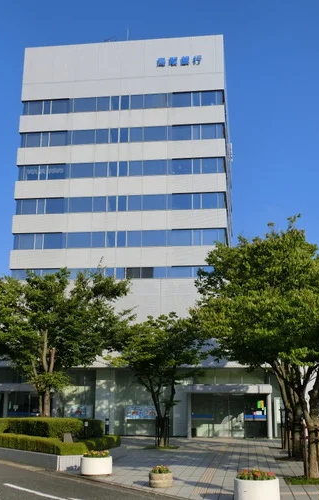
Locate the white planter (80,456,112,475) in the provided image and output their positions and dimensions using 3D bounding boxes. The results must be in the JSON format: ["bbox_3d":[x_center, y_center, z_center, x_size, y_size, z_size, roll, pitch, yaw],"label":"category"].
[{"bbox_3d":[-1.709,5.901,17.859,0.850,0.480,0.850,-1,-14,7],"label":"white planter"}]

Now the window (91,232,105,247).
[{"bbox_3d":[-5.476,-0.928,58.354,1.239,1.414,0.150,-1,-15,8],"label":"window"}]

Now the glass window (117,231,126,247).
[{"bbox_3d":[-3.381,-1.005,58.084,0.834,1.423,0.150,-1,-15,8],"label":"glass window"}]

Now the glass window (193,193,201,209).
[{"bbox_3d":[3.340,-4.337,58.023,0.685,1.411,0.150,-1,-15,8],"label":"glass window"}]

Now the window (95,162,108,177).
[{"bbox_3d":[-5.879,-8.026,65.425,1.310,1.681,0.100,-1,-15,8],"label":"window"}]

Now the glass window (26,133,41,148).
[{"bbox_3d":[-12.272,-10.779,63.495,1.404,1.532,0.150,-1,-14,8],"label":"glass window"}]

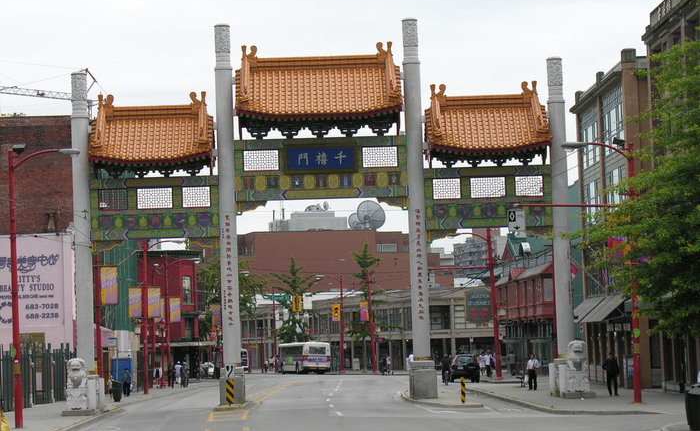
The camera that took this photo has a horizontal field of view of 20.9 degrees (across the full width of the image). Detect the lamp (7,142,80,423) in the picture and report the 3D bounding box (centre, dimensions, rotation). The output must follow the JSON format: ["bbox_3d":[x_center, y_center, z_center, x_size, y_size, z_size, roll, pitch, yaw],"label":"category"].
[{"bbox_3d":[-9.469,2.230,59.500,2.250,8.810,0.400,-2,-4,-1],"label":"lamp"}]

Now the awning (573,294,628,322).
[{"bbox_3d":[12.233,4.755,95.868,1.460,1.400,16.800,-2,-4,0],"label":"awning"}]

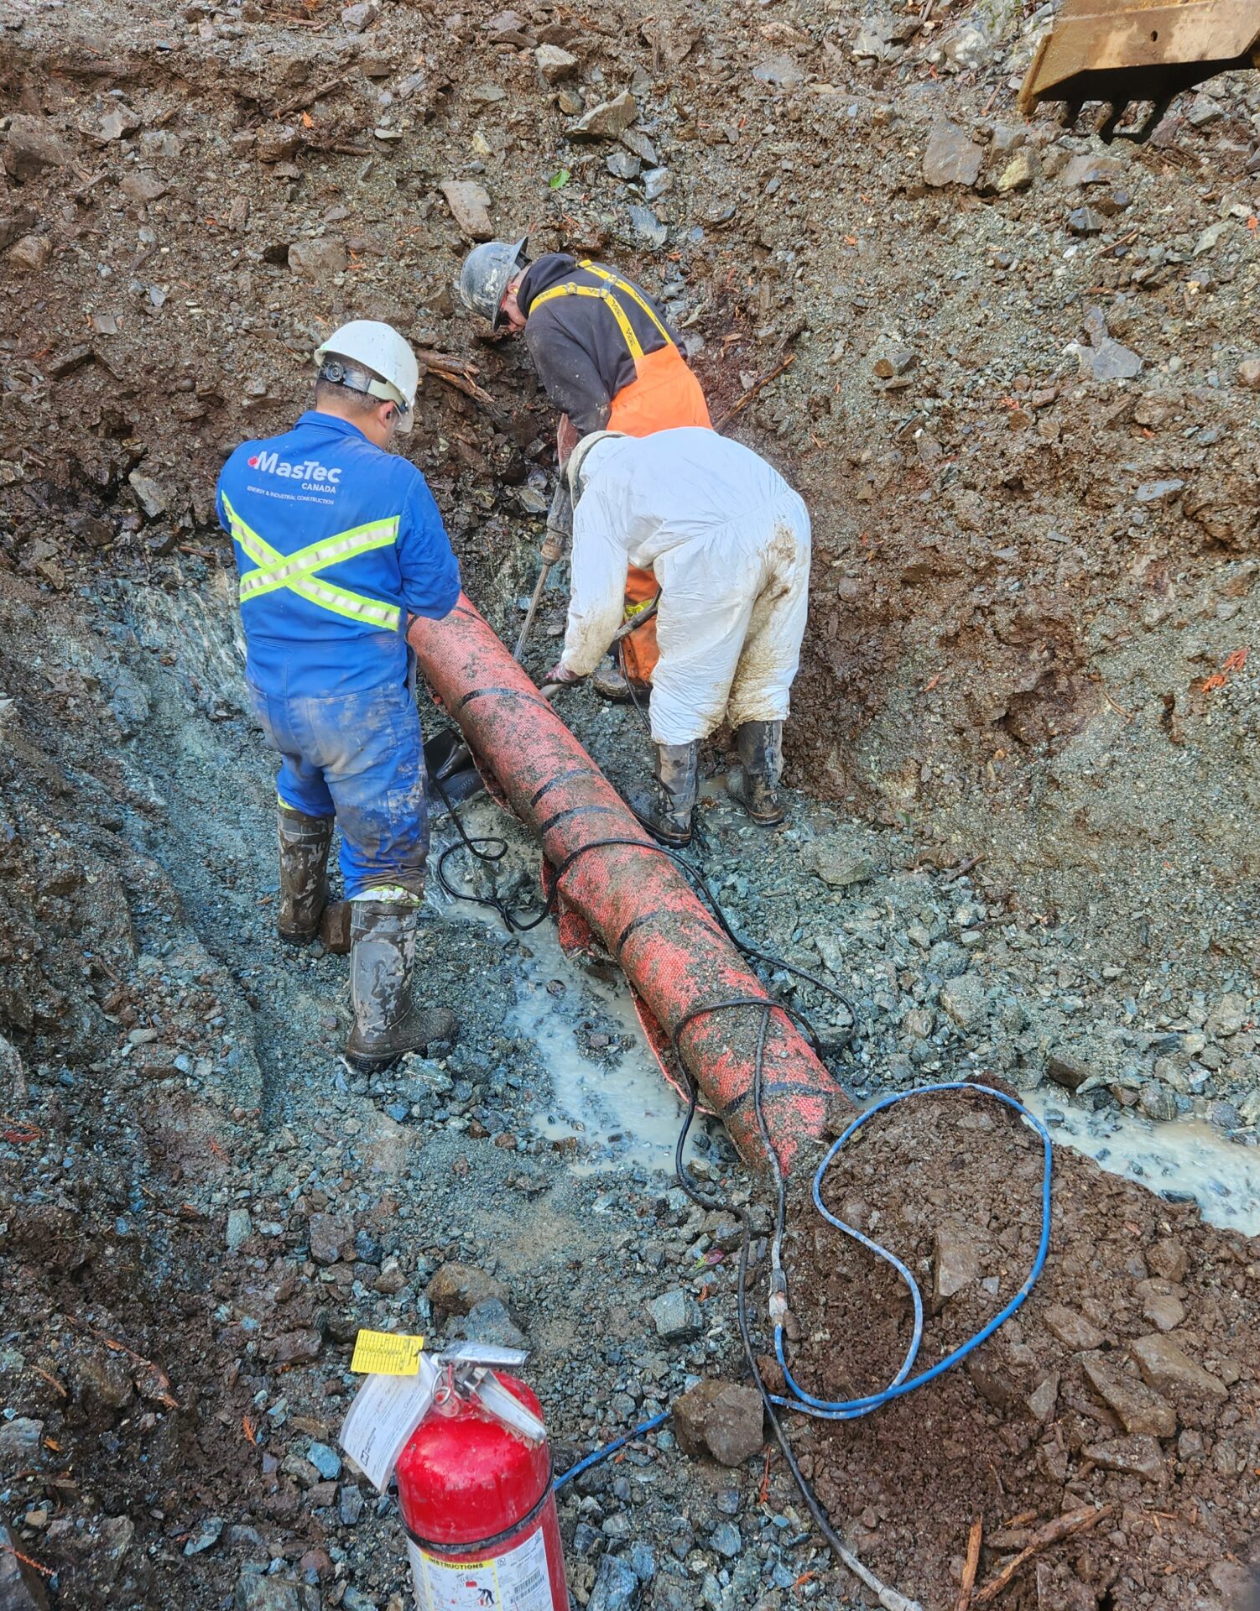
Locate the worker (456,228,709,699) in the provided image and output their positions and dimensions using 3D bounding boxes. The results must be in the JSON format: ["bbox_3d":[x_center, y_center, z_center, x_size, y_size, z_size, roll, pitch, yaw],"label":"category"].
[{"bbox_3d":[-0.100,-1.016,4.502,0.800,1.460,0.550,9,36,12],"label":"worker"}]

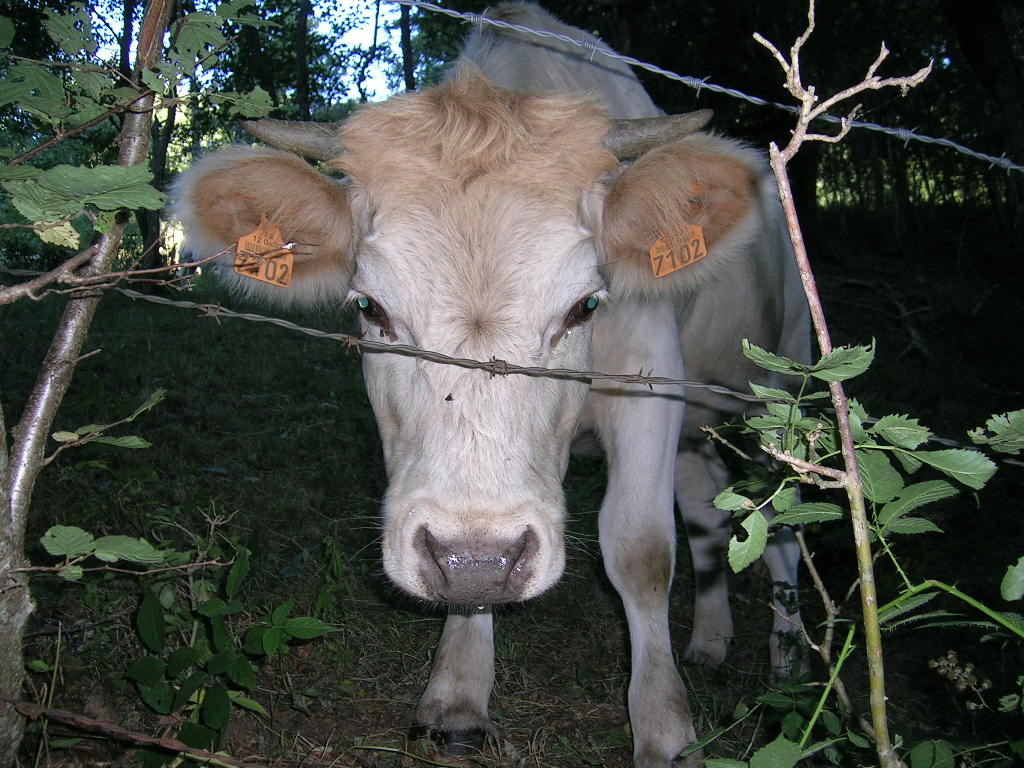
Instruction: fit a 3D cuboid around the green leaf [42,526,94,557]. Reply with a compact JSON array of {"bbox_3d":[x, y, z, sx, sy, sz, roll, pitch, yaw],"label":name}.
[{"bbox_3d":[-0.356,0.126,0.830,0.043,0.025,0.027,0,8,0],"label":"green leaf"}]

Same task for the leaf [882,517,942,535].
[{"bbox_3d":[0.313,0.111,0.810,0.046,0.009,0.021,4,-31,-7],"label":"leaf"}]

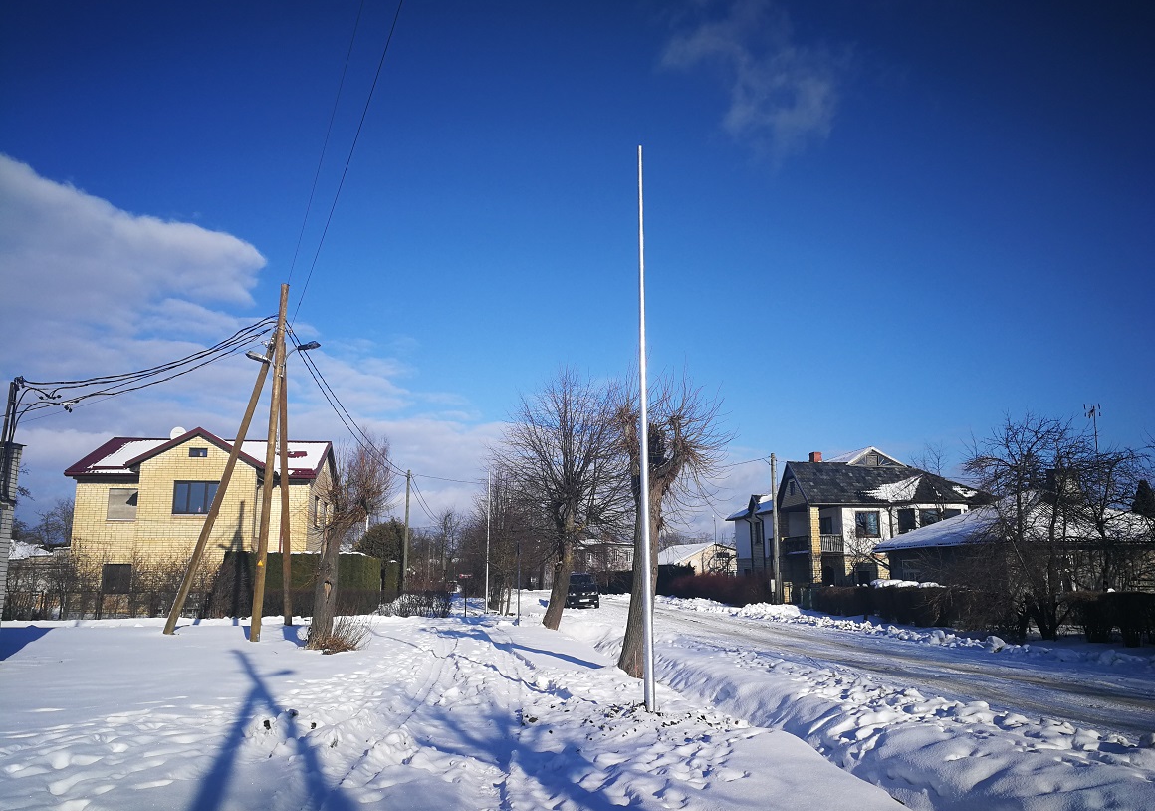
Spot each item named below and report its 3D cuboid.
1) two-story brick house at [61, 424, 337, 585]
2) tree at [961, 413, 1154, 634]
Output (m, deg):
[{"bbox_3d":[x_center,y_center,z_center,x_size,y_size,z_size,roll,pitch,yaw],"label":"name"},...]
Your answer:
[{"bbox_3d":[-17.421,5.436,42.130,10.900,8.300,9.400,1,-11,-6],"label":"two-story brick house"},{"bbox_3d":[13.050,3.288,24.722,5.000,6.000,4.500,1,-11,-6],"label":"tree"}]

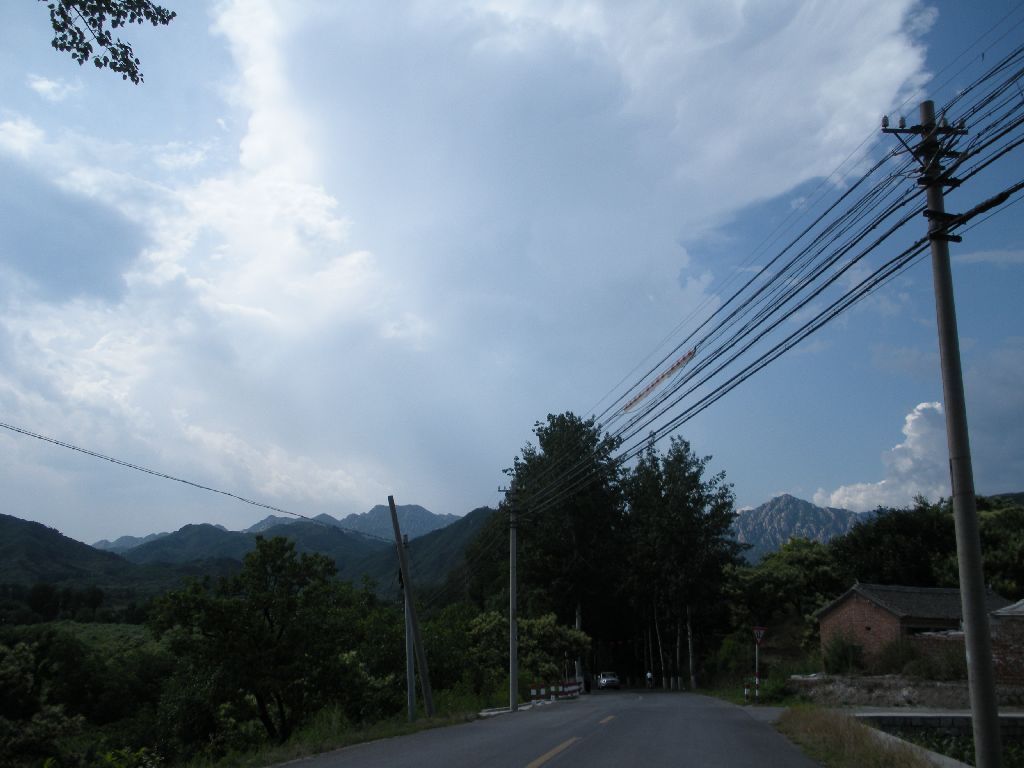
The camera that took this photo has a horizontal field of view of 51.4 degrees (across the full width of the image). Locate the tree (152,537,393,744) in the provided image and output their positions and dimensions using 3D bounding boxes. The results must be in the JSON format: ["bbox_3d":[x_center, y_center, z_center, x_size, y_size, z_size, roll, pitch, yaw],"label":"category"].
[{"bbox_3d":[-5.425,5.791,24.120,5.500,4.600,5.200,0,-15,0],"label":"tree"}]

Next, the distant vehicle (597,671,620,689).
[{"bbox_3d":[8.338,25.439,91.542,1.720,1.470,4.400,0,-15,2],"label":"distant vehicle"}]

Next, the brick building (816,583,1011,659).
[{"bbox_3d":[19.535,11.732,50.293,9.400,4.150,4.900,9,-17,-30],"label":"brick building"}]

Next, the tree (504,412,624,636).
[{"bbox_3d":[2.940,9.134,59.629,6.700,15.400,6.500,0,-15,0],"label":"tree"}]

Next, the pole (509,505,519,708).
[{"bbox_3d":[0.056,6.980,35.385,0.280,7.400,0.280,0,-15,0],"label":"pole"}]

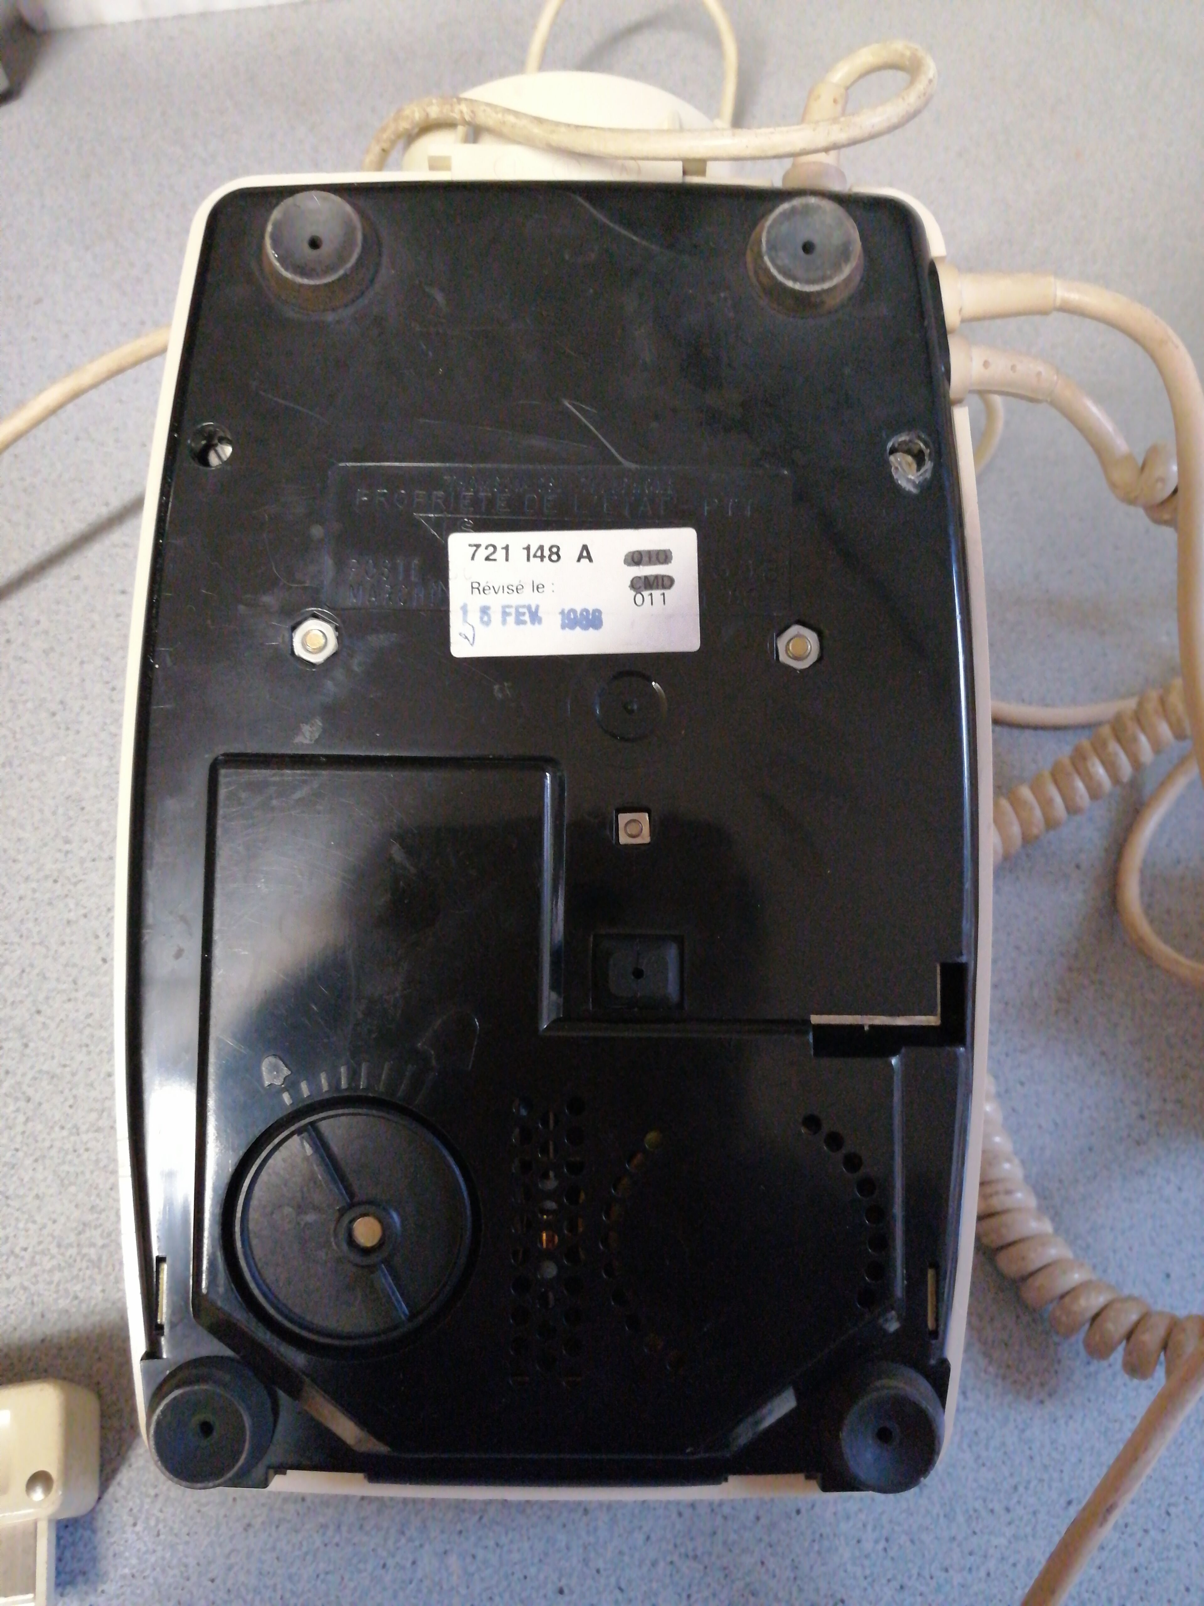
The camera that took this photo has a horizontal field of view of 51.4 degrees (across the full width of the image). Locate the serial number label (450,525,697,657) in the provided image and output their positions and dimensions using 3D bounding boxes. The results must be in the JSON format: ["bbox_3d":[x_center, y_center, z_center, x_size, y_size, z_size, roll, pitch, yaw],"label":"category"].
[{"bbox_3d":[-0.005,-0.035,0.208,0.041,0.001,0.021,-2,86,-1],"label":"serial number label"}]

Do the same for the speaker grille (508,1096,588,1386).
[{"bbox_3d":[-0.009,0.070,0.200,0.012,0.002,0.045,1,86,-1],"label":"speaker grille"}]

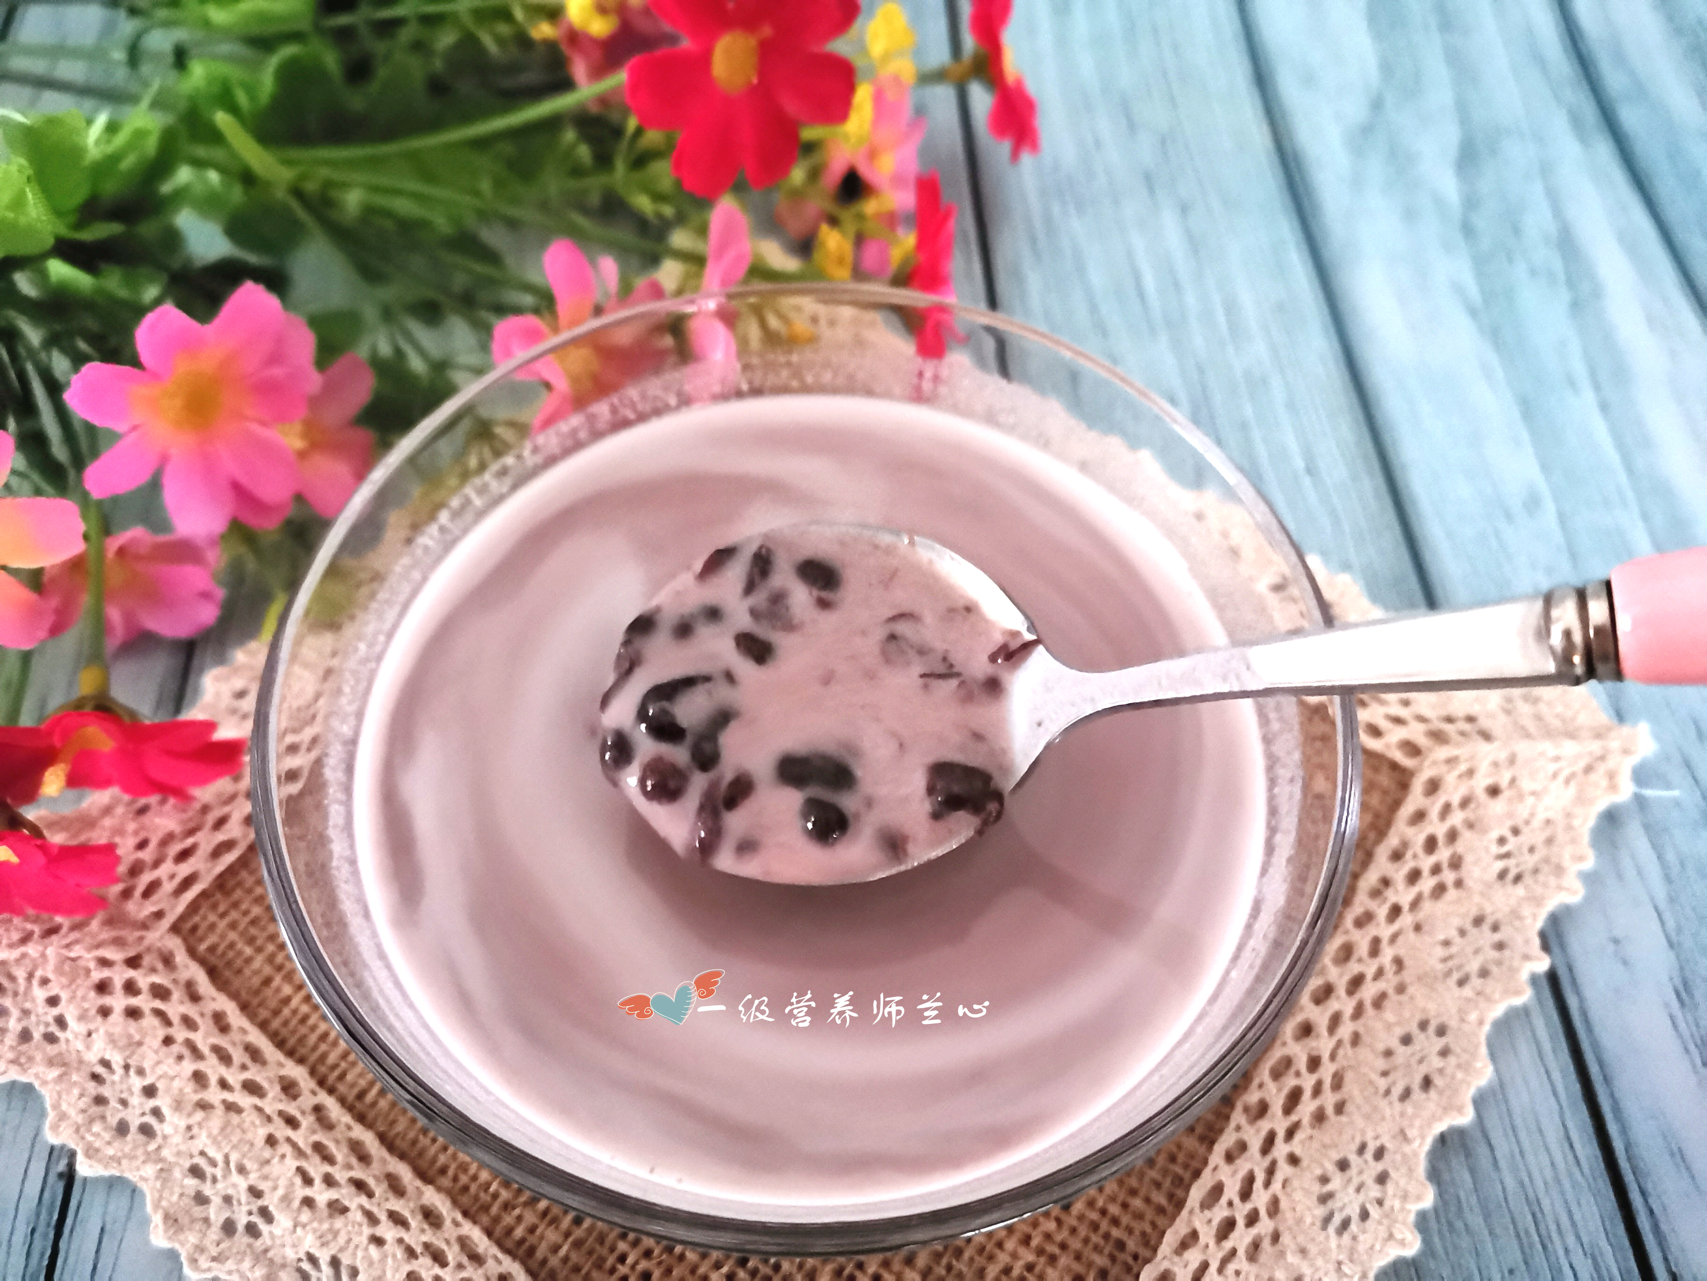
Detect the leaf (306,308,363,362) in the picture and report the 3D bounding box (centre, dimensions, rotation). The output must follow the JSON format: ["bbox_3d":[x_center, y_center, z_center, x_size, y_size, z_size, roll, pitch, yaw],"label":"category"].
[{"bbox_3d":[-0.108,-0.063,0.277,0.011,0.005,0.012,6,59,-10],"label":"leaf"}]

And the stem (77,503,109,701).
[{"bbox_3d":[-0.134,-0.008,0.234,0.005,0.005,0.044,-15,58,-9],"label":"stem"}]

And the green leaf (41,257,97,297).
[{"bbox_3d":[-0.154,-0.071,0.262,0.012,0.006,0.008,33,63,17],"label":"green leaf"}]

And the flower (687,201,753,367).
[{"bbox_3d":[-0.026,-0.069,0.258,0.013,0.032,0.034,11,58,4],"label":"flower"}]

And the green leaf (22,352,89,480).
[{"bbox_3d":[-0.159,-0.045,0.265,0.009,0.005,0.025,-12,68,-19],"label":"green leaf"}]

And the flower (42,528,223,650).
[{"bbox_3d":[-0.121,-0.009,0.224,0.032,0.026,0.016,-14,41,-11],"label":"flower"}]

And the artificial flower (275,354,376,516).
[{"bbox_3d":[-0.101,-0.038,0.247,0.032,0.033,0.014,-30,24,-19],"label":"artificial flower"}]

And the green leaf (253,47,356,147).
[{"bbox_3d":[-0.130,-0.129,0.315,0.024,0.009,0.026,7,59,-11],"label":"green leaf"}]

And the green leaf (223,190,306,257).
[{"bbox_3d":[-0.127,-0.089,0.286,0.018,0.006,0.016,1,58,-1],"label":"green leaf"}]

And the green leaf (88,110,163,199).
[{"bbox_3d":[-0.145,-0.097,0.265,0.016,0.014,0.014,1,58,-1],"label":"green leaf"}]

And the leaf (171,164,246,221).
[{"bbox_3d":[-0.138,-0.096,0.284,0.016,0.007,0.013,1,58,-1],"label":"leaf"}]

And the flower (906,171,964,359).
[{"bbox_3d":[0.016,-0.073,0.259,0.011,0.037,0.036,-2,58,3],"label":"flower"}]

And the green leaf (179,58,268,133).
[{"bbox_3d":[-0.149,-0.129,0.315,0.021,0.009,0.021,7,59,-12],"label":"green leaf"}]

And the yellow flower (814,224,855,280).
[{"bbox_3d":[-0.004,-0.083,0.285,0.009,0.009,0.011,0,78,0],"label":"yellow flower"}]

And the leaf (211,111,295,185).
[{"bbox_3d":[-0.133,-0.109,0.295,0.006,0.005,0.021,-47,105,-14],"label":"leaf"}]

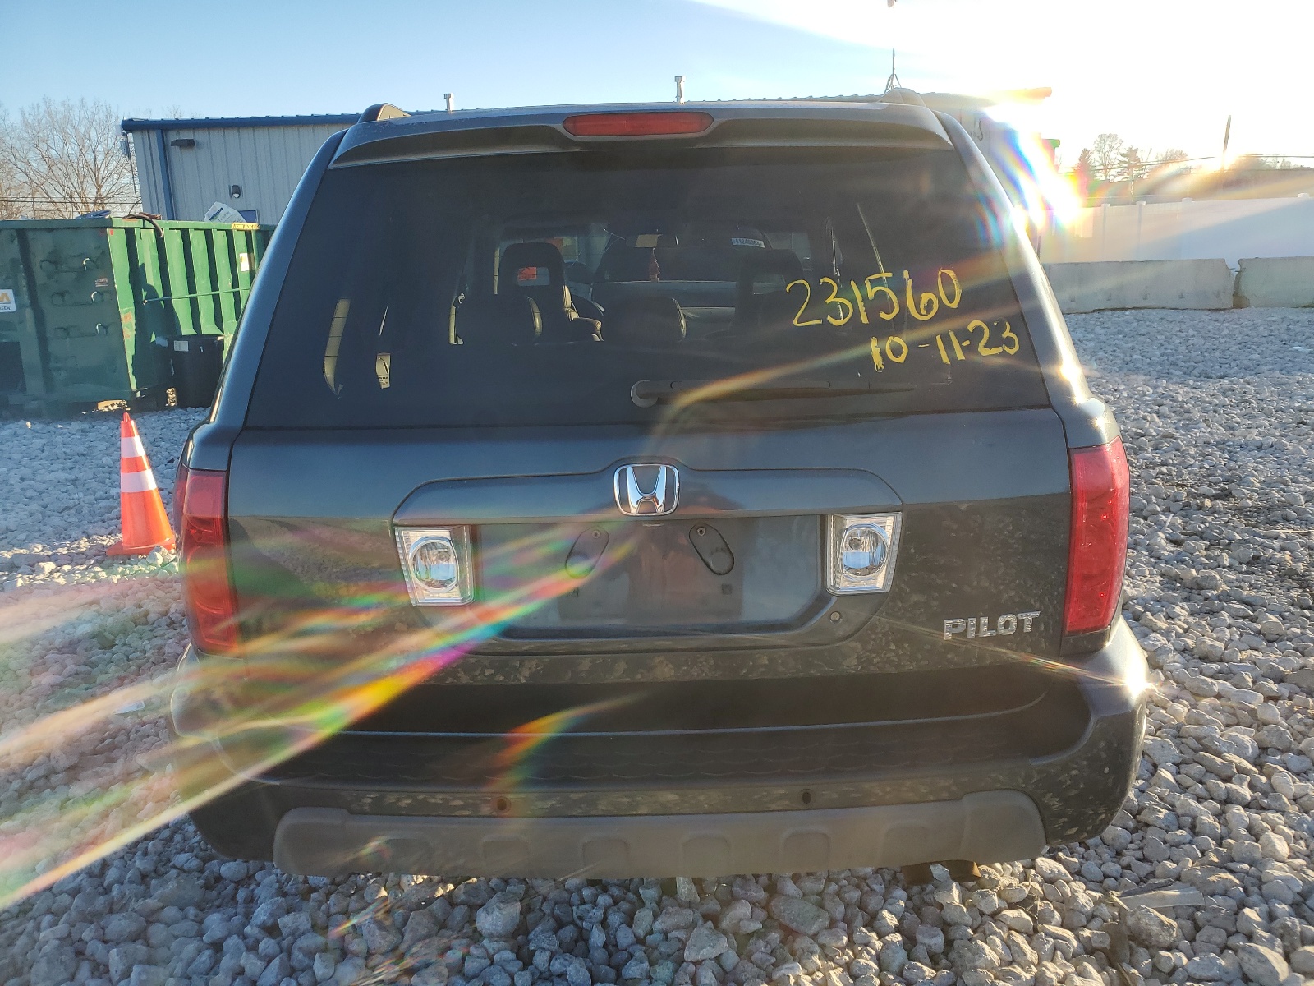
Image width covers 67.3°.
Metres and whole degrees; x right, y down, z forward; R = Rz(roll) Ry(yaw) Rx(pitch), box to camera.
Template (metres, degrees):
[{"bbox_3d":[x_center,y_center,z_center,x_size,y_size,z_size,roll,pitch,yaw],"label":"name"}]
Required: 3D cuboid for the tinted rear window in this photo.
[{"bbox_3d":[-0.019,-0.359,1.653,1.340,0.490,0.110,-2,-9,0],"label":"tinted rear window"}]

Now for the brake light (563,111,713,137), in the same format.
[{"bbox_3d":[-0.030,-0.610,1.633,0.247,0.042,0.055,-2,15,0],"label":"brake light"}]

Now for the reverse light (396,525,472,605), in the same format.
[{"bbox_3d":[-0.372,0.119,1.669,0.125,0.140,0.065,-2,15,0],"label":"reverse light"}]

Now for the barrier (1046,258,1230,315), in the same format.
[{"bbox_3d":[8.127,-3.656,17.193,3.500,0.810,0.600,-2,15,0],"label":"barrier"}]

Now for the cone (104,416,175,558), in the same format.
[{"bbox_3d":[-2.673,-0.096,5.057,0.360,0.710,0.360,-2,15,0],"label":"cone"}]

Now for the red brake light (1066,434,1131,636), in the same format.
[{"bbox_3d":[0.805,0.056,1.790,0.180,0.345,0.200,-2,15,0],"label":"red brake light"}]

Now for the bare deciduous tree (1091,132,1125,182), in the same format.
[{"bbox_3d":[39.195,-26.928,86.242,3.500,8.690,3.500,-2,15,0],"label":"bare deciduous tree"}]

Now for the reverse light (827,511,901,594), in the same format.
[{"bbox_3d":[0.349,0.100,1.669,0.125,0.140,0.065,-2,15,0],"label":"reverse light"}]

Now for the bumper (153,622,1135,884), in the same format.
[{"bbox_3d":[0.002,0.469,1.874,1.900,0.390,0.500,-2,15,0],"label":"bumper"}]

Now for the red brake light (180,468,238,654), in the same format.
[{"bbox_3d":[-0.813,0.099,1.790,0.180,0.345,0.200,-2,15,0],"label":"red brake light"}]

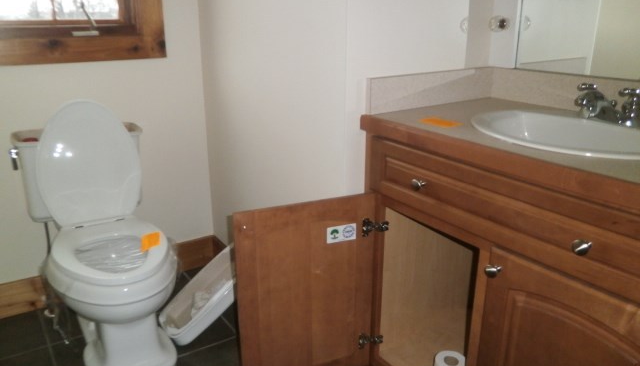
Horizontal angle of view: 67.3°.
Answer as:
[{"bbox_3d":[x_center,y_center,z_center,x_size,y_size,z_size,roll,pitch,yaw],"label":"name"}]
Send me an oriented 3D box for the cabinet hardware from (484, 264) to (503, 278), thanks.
[{"bbox_3d":[0.388,0.193,1.062,0.030,0.032,0.032,-13,23,-34],"label":"cabinet hardware"}]

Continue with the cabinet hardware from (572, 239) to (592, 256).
[{"bbox_3d":[0.491,0.117,0.886,0.030,0.032,0.032,-13,23,-34],"label":"cabinet hardware"}]

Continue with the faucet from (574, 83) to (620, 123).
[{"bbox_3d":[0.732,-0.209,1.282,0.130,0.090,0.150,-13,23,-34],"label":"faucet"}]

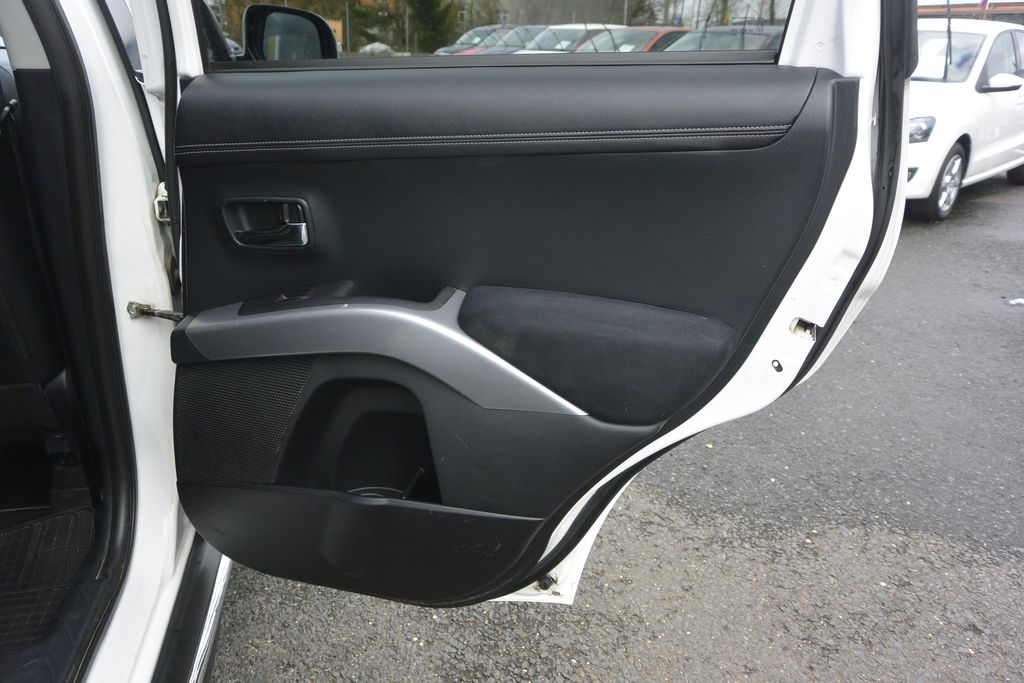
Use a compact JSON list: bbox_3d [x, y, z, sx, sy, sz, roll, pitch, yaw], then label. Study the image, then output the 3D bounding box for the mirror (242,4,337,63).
[{"bbox_3d":[-0.560,-0.774,1.981,0.235,0.180,0.130,-1,22,-4],"label":"mirror"}]

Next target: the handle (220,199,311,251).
[{"bbox_3d":[-0.305,-0.151,0.977,0.118,0.064,0.040,2,21,10],"label":"handle"}]

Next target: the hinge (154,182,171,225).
[{"bbox_3d":[-0.463,-0.185,1.030,0.040,0.055,0.036,-4,22,-10],"label":"hinge"}]

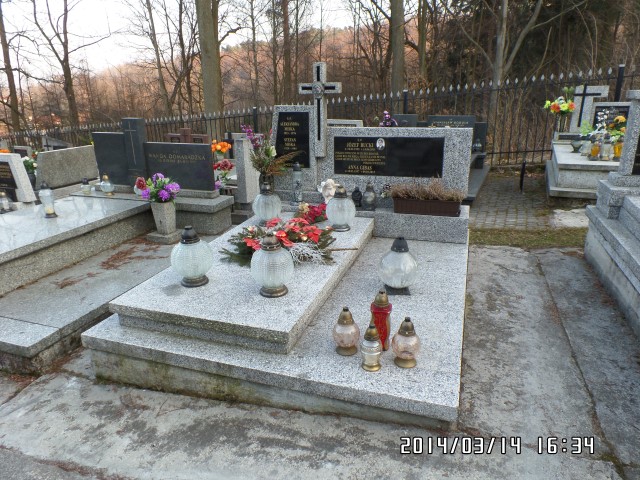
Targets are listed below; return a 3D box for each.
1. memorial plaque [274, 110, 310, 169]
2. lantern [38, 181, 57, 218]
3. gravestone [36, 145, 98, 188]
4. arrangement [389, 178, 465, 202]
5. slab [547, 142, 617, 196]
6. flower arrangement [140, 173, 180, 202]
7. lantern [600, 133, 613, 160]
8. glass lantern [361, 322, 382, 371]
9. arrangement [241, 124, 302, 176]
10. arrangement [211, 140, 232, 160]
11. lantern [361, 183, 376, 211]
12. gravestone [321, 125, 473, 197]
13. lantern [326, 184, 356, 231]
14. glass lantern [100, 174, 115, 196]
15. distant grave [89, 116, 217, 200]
[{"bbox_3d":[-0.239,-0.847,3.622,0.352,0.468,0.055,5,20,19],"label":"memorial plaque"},{"bbox_3d":[-2.526,-0.381,3.946,0.135,0.317,0.135,5,19,19],"label":"lantern"},{"bbox_3d":[-2.760,-0.798,4.605,0.110,0.368,0.748,5,20,19],"label":"gravestone"},{"bbox_3d":[0.917,-0.438,3.653,0.623,0.170,0.210,5,19,19],"label":"arrangement"},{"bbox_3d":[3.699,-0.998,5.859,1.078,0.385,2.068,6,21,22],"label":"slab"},{"bbox_3d":[-1.563,-0.515,4.167,0.343,0.288,0.292,5,19,19],"label":"flower arrangement"},{"bbox_3d":[3.544,-1.158,5.258,0.127,0.319,0.127,5,20,19],"label":"lantern"},{"bbox_3d":[0.215,0.444,1.757,0.087,0.201,0.087,5,20,19],"label":"glass lantern"},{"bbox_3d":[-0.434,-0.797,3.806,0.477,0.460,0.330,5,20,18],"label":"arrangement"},{"bbox_3d":[-1.274,-1.158,5.500,0.272,0.259,0.233,5,19,19],"label":"arrangement"},{"bbox_3d":[0.427,-0.378,3.663,0.121,0.234,0.121,5,20,18],"label":"lantern"},{"bbox_3d":[0.610,-0.663,3.654,1.293,0.572,0.130,5,20,18],"label":"gravestone"},{"bbox_3d":[0.168,-0.254,3.375,0.234,0.350,0.234,-2,19,1],"label":"lantern"},{"bbox_3d":[-2.303,-0.598,4.628,0.132,0.232,0.132,5,20,18],"label":"glass lantern"},{"bbox_3d":[-1.690,-0.842,4.297,1.474,0.753,0.187,5,20,21],"label":"distant grave"}]

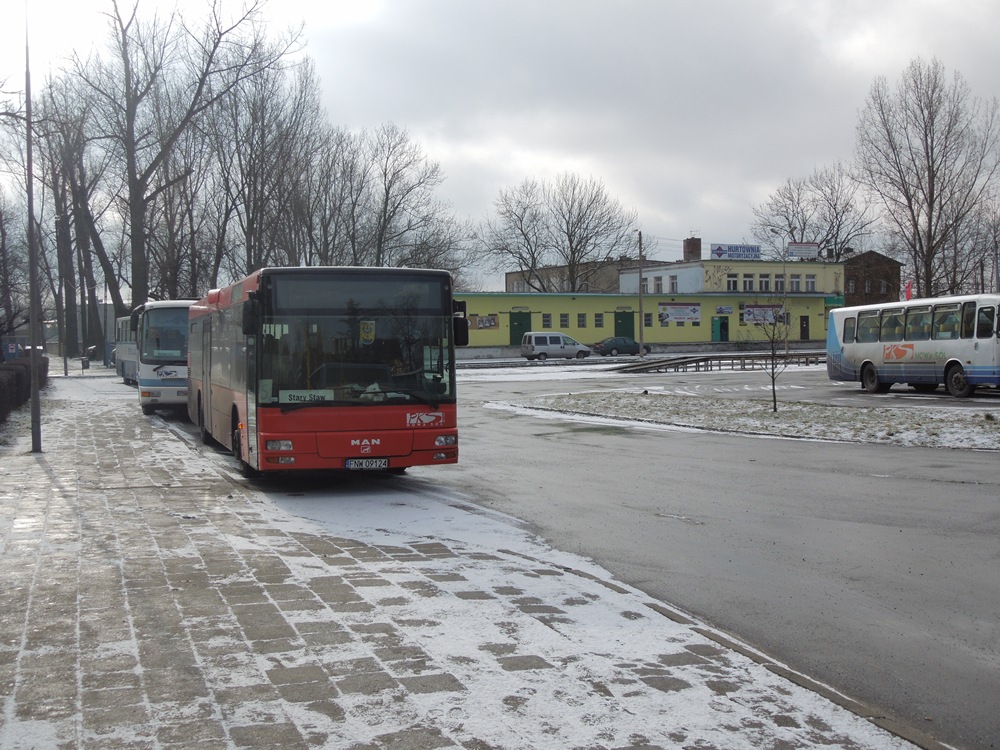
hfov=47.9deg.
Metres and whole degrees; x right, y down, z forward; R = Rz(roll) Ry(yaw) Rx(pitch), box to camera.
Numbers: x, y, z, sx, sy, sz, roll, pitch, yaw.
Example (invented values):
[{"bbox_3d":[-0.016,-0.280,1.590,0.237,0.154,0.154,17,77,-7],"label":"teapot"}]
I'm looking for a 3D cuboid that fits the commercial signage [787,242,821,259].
[{"bbox_3d":[27.362,-11.217,101.500,3.300,1.380,0.200,-1,2,-24],"label":"commercial signage"}]

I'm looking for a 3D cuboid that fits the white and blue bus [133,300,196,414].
[{"bbox_3d":[-9.908,-0.516,34.910,2.500,3.150,10.800,-1,1,-18],"label":"white and blue bus"}]

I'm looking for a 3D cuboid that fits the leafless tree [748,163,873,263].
[{"bbox_3d":[33.949,-12.832,122.000,13.000,20.500,11.000,-1,2,-24],"label":"leafless tree"}]

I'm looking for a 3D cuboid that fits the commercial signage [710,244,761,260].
[{"bbox_3d":[20.592,-10.689,98.300,5.200,1.300,0.200,-1,2,-24],"label":"commercial signage"}]

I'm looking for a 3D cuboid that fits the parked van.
[{"bbox_3d":[3.821,-1.934,76.200,4.440,1.900,1.820,-1,2,-22],"label":"parked van"}]

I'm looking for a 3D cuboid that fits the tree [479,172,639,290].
[{"bbox_3d":[5.608,-10.641,108.000,14.500,17.300,12.000,-1,2,-24],"label":"tree"}]

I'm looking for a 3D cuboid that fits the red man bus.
[{"bbox_3d":[-3.665,-0.032,19.349,2.500,2.820,11.900,-1,1,-20],"label":"red man bus"}]

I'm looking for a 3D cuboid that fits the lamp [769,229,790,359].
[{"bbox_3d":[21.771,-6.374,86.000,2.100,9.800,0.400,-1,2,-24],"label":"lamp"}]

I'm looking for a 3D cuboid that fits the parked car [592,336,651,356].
[{"bbox_3d":[9.538,-2.167,87.500,4.450,1.420,1.720,-1,2,-23],"label":"parked car"}]

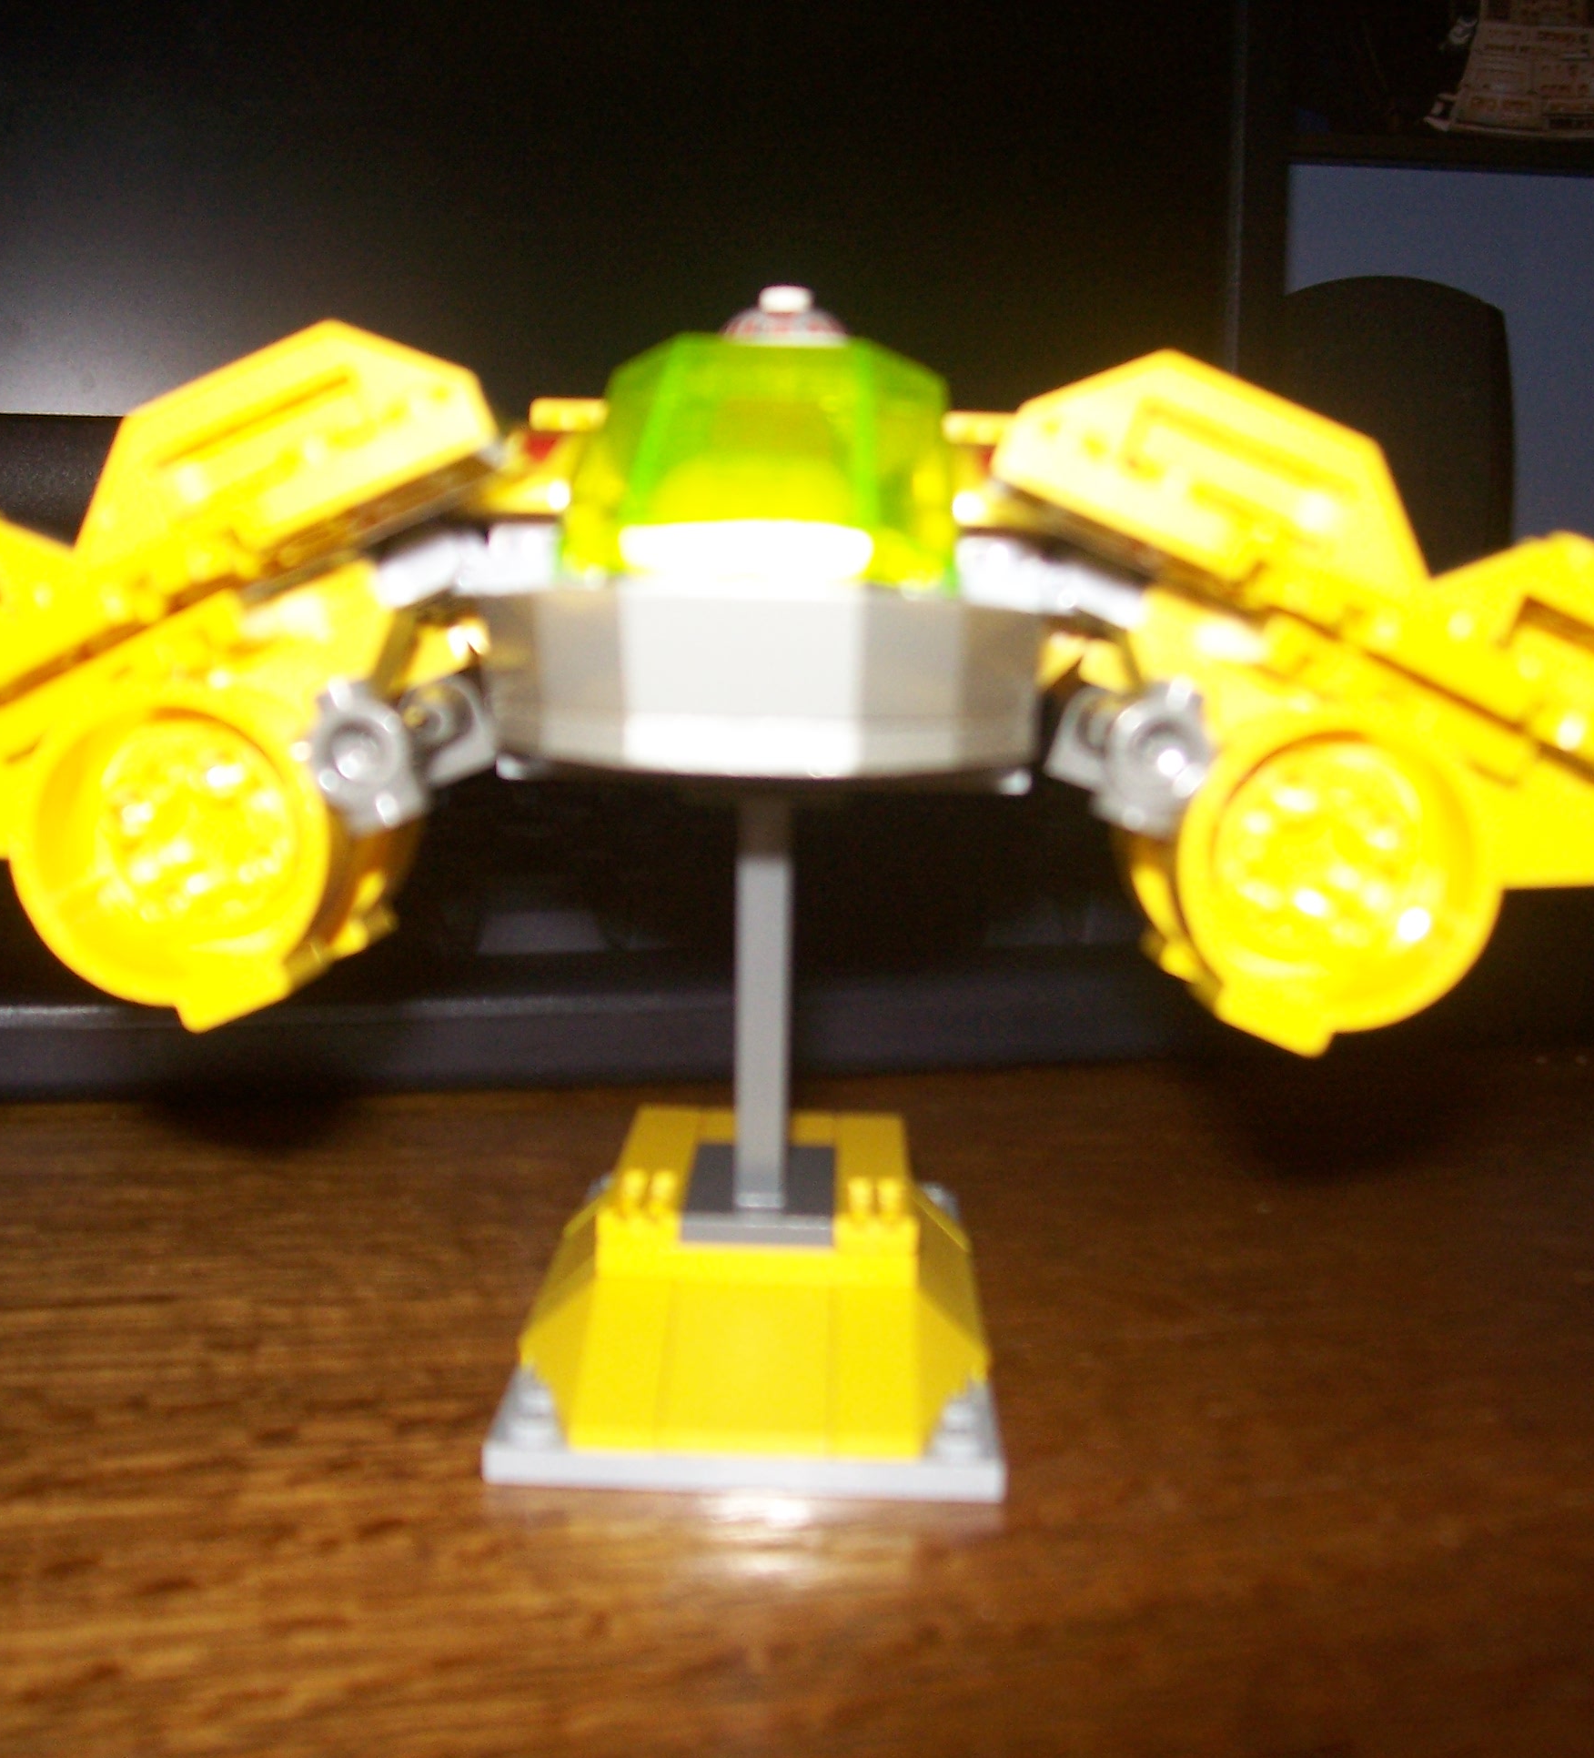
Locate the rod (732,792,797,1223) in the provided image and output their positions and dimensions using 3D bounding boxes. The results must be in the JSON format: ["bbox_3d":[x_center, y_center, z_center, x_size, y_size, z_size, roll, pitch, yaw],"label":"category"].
[{"bbox_3d":[-0.003,0.010,0.238,0.005,0.050,0.005,1,7,1],"label":"rod"}]

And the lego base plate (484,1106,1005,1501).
[{"bbox_3d":[-0.004,0.041,0.258,0.048,0.021,0.096,1,7,1],"label":"lego base plate"}]

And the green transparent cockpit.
[{"bbox_3d":[-0.003,-0.038,0.206,0.033,0.024,0.056,1,7,1],"label":"green transparent cockpit"}]

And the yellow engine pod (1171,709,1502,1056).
[{"bbox_3d":[0.043,-0.002,0.206,0.026,0.028,0.046,25,7,-2],"label":"yellow engine pod"}]

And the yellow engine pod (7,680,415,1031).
[{"bbox_3d":[-0.049,-0.004,0.207,0.026,0.028,0.046,-22,6,4],"label":"yellow engine pod"}]

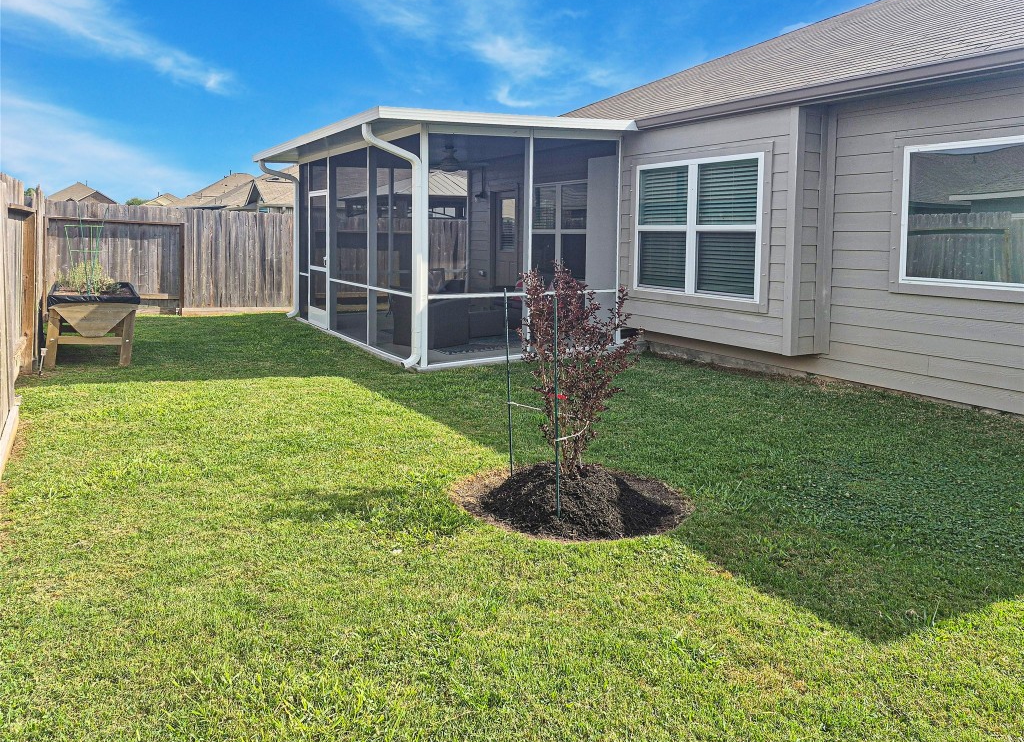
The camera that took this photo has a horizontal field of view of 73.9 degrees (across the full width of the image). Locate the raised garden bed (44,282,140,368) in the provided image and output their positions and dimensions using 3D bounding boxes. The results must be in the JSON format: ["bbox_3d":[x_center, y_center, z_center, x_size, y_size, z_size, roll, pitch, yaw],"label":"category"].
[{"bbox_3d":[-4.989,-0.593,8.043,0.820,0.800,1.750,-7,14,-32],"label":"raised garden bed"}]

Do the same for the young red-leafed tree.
[{"bbox_3d":[0.371,0.007,3.890,0.660,1.200,0.640,2,12,5],"label":"young red-leafed tree"}]

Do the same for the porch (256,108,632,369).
[{"bbox_3d":[-1.206,-1.921,9.860,3.700,2.750,5.300,-7,14,-32],"label":"porch"}]

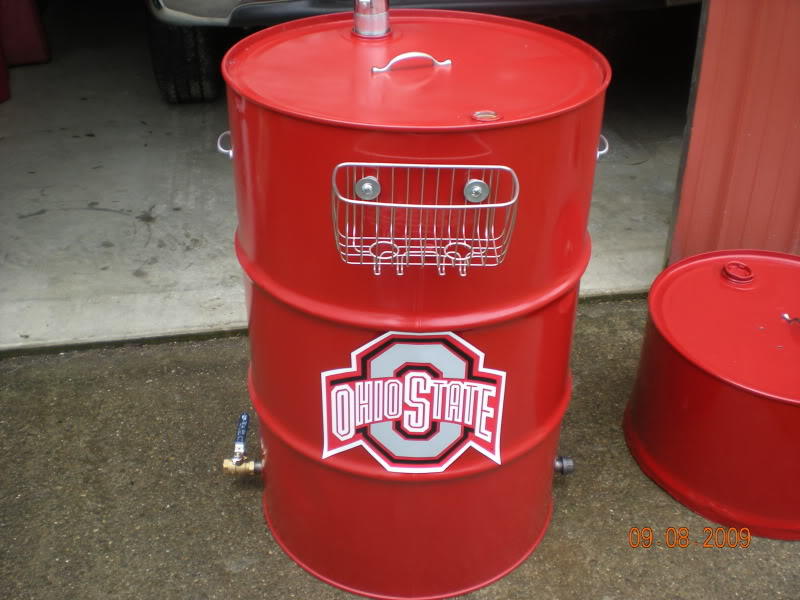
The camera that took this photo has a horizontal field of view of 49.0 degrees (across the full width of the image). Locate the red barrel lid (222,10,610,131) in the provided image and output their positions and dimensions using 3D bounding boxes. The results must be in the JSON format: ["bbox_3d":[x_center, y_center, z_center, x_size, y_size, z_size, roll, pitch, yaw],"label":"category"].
[{"bbox_3d":[0.025,-0.366,1.338,0.588,0.030,0.588,0,32,0],"label":"red barrel lid"}]

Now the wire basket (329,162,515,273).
[{"bbox_3d":[0.030,-0.091,1.104,0.230,0.122,0.115,1,32,-2],"label":"wire basket"}]

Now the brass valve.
[{"bbox_3d":[-0.321,0.295,1.791,0.072,0.078,0.120,-1,32,-3],"label":"brass valve"}]

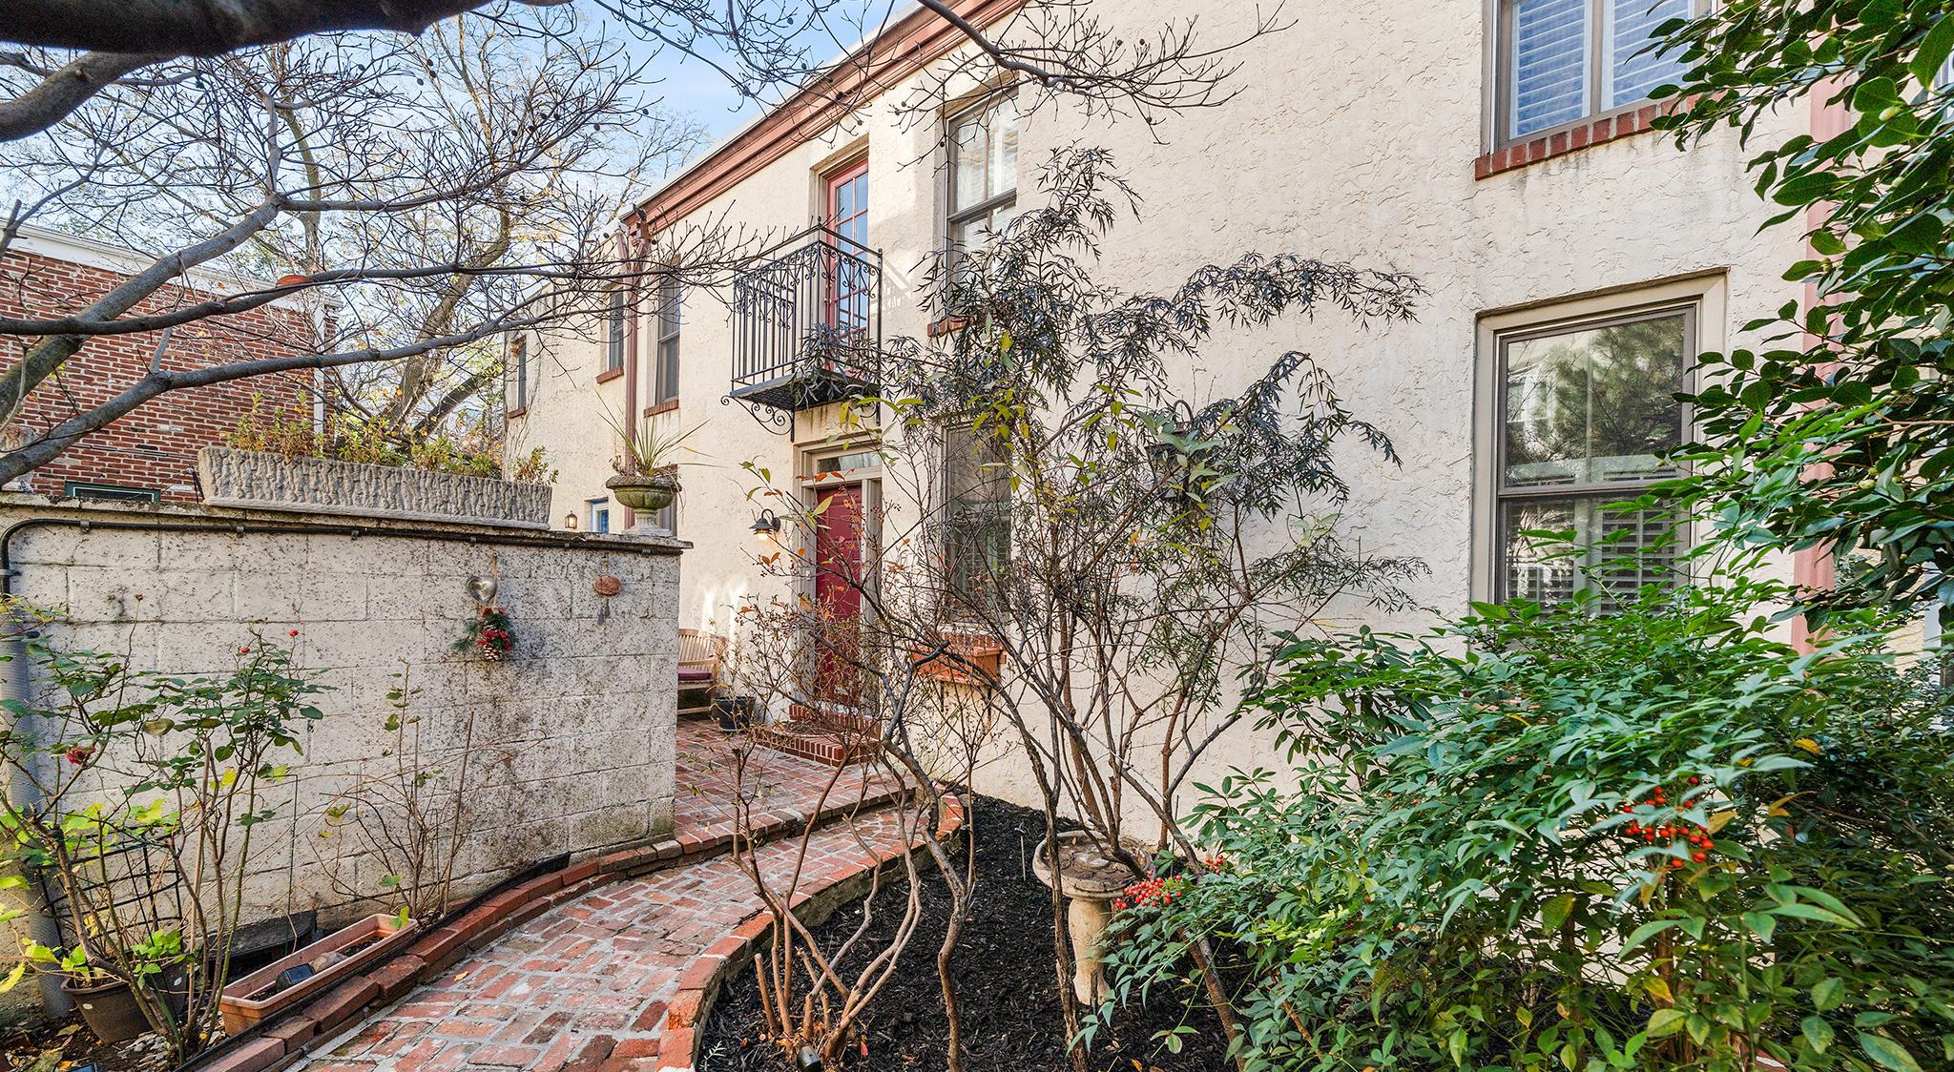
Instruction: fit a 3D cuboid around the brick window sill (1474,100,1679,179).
[{"bbox_3d":[2.633,-1.686,3.025,0.795,0.088,0.110,-2,-3,39],"label":"brick window sill"}]

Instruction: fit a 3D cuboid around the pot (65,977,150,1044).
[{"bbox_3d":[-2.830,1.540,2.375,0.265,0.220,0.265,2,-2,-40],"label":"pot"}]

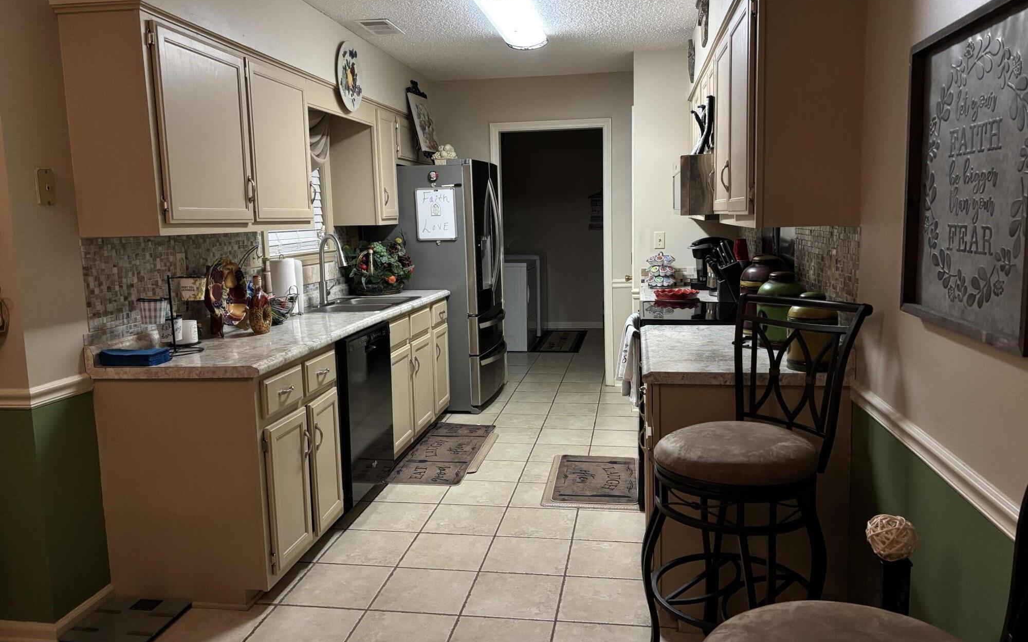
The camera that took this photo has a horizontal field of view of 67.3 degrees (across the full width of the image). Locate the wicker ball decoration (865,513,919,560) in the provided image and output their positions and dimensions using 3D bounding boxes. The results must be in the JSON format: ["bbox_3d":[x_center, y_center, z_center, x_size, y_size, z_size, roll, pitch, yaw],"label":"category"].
[{"bbox_3d":[0.820,0.470,1.676,0.108,0.102,0.108,0,8,9],"label":"wicker ball decoration"}]

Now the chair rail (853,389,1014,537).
[{"bbox_3d":[0.947,0.293,1.834,0.027,0.066,1.080,0,8,9],"label":"chair rail"}]

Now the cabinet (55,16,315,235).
[{"bbox_3d":[-1.286,-0.755,3.274,0.335,0.760,1.265,0,8,9],"label":"cabinet"}]

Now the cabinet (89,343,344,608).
[{"bbox_3d":[-1.129,0.566,3.133,0.630,0.861,0.734,0,8,9],"label":"cabinet"}]

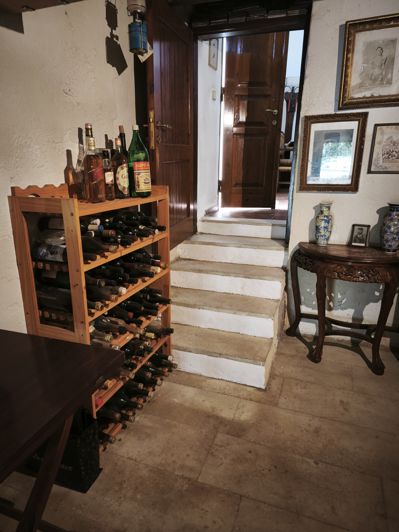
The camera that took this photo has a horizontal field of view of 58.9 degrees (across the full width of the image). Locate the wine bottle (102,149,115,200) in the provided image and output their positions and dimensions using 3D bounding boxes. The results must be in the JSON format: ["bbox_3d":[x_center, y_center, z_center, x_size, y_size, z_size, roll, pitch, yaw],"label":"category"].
[{"bbox_3d":[-0.424,-0.437,1.696,0.052,0.236,0.052,-4,16,-13],"label":"wine bottle"}]

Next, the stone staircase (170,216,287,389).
[{"bbox_3d":[0.189,0.104,2.763,0.952,0.672,1.636,6,17,19],"label":"stone staircase"}]

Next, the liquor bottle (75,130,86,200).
[{"bbox_3d":[-0.533,-0.461,1.629,0.069,0.317,0.069,-5,17,-17],"label":"liquor bottle"}]

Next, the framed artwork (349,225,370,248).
[{"bbox_3d":[1.003,-0.186,2.201,0.093,0.136,0.030,6,7,19],"label":"framed artwork"}]

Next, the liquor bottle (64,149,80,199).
[{"bbox_3d":[-0.568,-0.395,1.567,0.058,0.223,0.058,-5,17,-19],"label":"liquor bottle"}]

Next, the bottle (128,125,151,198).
[{"bbox_3d":[-0.317,-0.543,1.846,0.113,0.358,0.113,-6,17,-21],"label":"bottle"}]

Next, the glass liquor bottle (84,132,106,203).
[{"bbox_3d":[-0.469,-0.445,1.546,0.087,0.331,0.087,-11,19,-35],"label":"glass liquor bottle"}]

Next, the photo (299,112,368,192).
[{"bbox_3d":[0.818,-0.689,2.181,0.358,0.457,0.030,6,17,19],"label":"photo"}]

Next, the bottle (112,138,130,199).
[{"bbox_3d":[-0.389,-0.483,1.764,0.080,0.288,0.080,-3,16,-12],"label":"bottle"}]

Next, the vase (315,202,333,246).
[{"bbox_3d":[0.790,-0.259,2.233,0.101,0.270,0.101,6,17,19],"label":"vase"}]

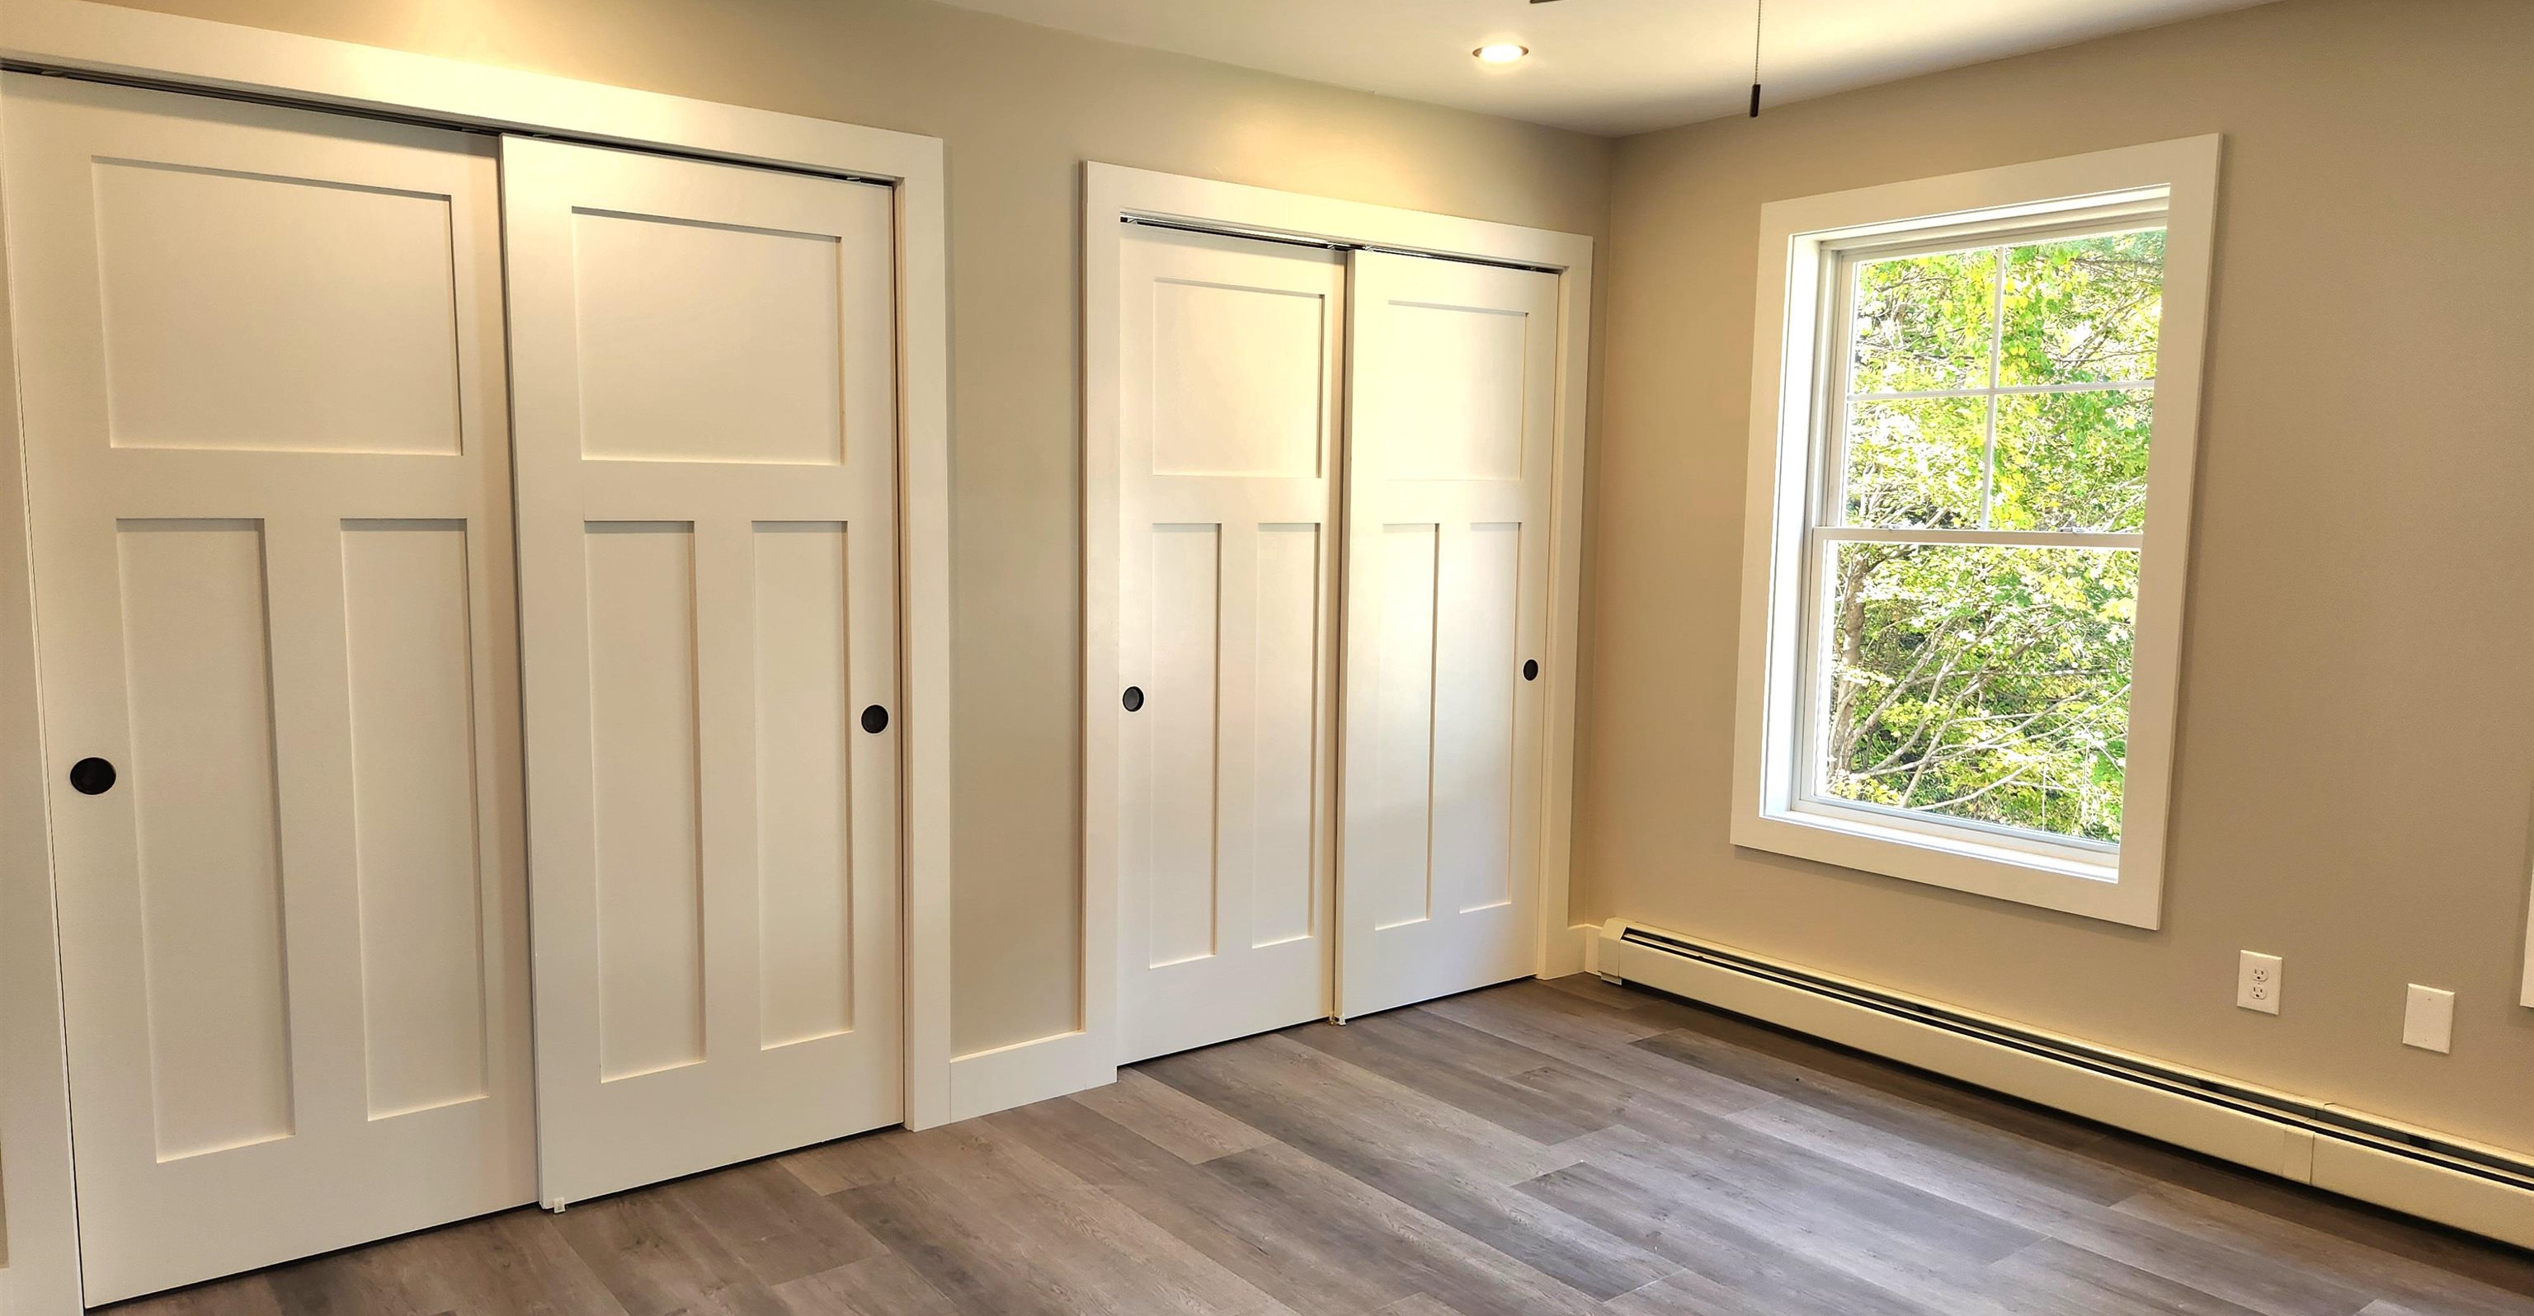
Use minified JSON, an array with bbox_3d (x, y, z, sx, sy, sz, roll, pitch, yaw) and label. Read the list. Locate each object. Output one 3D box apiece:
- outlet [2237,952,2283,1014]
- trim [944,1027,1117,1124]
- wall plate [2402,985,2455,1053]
[{"bbox_3d":[2.102,0.688,3.563,0.008,0.122,0.079,-4,7,-38],"label":"outlet"},{"bbox_3d":[-0.538,0.962,3.900,0.440,0.142,0.018,-4,7,-38],"label":"trim"},{"bbox_3d":[2.292,0.712,3.318,0.008,0.122,0.079,-4,7,-38],"label":"wall plate"}]

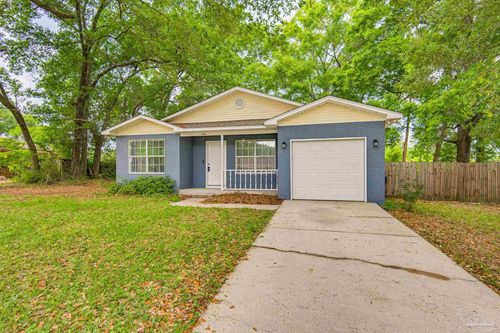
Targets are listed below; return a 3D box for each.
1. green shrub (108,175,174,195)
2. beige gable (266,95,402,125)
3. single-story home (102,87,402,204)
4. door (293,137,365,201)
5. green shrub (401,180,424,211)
[{"bbox_3d":[-4.669,0.907,10.600,3.050,0.820,0.900,0,0,15],"label":"green shrub"},{"bbox_3d":[2.732,-1.932,8.654,4.480,0.950,0.450,0,0,15],"label":"beige gable"},{"bbox_3d":[0.358,-1.084,14.580,12.150,4.860,10.500,0,0,15],"label":"single-story home"},{"bbox_3d":[2.742,0.144,8.828,2.500,2.170,0.120,0,0,15],"label":"door"},{"bbox_3d":[4.880,0.885,7.500,0.650,0.880,0.620,0,0,15],"label":"green shrub"}]

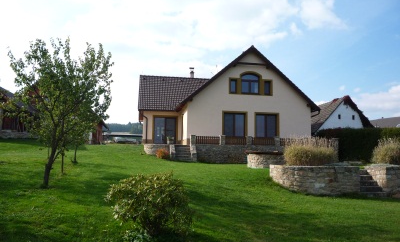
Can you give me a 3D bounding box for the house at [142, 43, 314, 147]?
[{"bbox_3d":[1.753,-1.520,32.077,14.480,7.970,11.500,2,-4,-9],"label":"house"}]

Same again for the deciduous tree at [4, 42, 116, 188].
[{"bbox_3d":[-3.959,-0.276,9.845,2.950,4.220,2.800,1,-4,0],"label":"deciduous tree"}]

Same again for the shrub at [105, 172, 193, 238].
[{"bbox_3d":[-0.825,1.348,5.613,1.380,0.990,1.310,1,-4,0],"label":"shrub"}]

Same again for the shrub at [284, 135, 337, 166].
[{"bbox_3d":[3.780,1.025,11.861,1.750,0.990,1.350,1,-4,0],"label":"shrub"}]

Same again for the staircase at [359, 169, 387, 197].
[{"bbox_3d":[5.300,2.013,11.284,0.880,0.750,1.300,1,-4,-4],"label":"staircase"}]

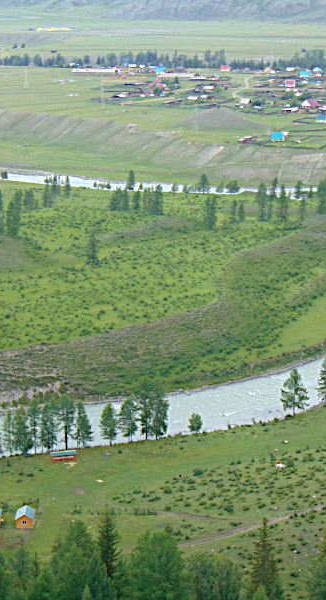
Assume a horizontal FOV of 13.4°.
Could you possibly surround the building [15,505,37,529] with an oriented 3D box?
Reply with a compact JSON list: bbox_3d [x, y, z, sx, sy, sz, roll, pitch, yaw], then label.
[{"bbox_3d":[-41.950,66.520,424.720,5.910,4.510,7.590,0,14,-1],"label":"building"}]

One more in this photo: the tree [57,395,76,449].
[{"bbox_3d":[-32.539,40.959,464.934,6.035,19.616,6.035,0,15,-1],"label":"tree"}]

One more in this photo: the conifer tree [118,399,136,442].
[{"bbox_3d":[-12.600,42.830,493.500,6.230,16.340,6.040,0,14,-1],"label":"conifer tree"}]

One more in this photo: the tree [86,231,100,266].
[{"bbox_3d":[-34.830,-24.970,682.900,7.390,17.880,7.170,-1,14,-3],"label":"tree"}]

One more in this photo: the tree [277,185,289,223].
[{"bbox_3d":[64.563,-51.344,740.207,6.406,20.382,6.406,0,15,-1],"label":"tree"}]

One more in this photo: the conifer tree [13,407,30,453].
[{"bbox_3d":[-47.227,43.632,460.542,5.314,16.813,5.314,0,15,-1],"label":"conifer tree"}]

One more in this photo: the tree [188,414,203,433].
[{"bbox_3d":[11.850,44.600,504.800,5.460,7.300,5.300,0,14,1],"label":"tree"}]

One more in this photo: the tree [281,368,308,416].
[{"bbox_3d":[47.451,33.083,498.063,10.057,17.088,10.057,0,15,-1],"label":"tree"}]

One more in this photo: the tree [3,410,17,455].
[{"bbox_3d":[-53.060,46.110,480.360,4.850,16.500,4.700,-2,14,-6],"label":"tree"}]

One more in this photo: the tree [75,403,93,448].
[{"bbox_3d":[-26.738,42.148,467.156,6.064,16.137,6.064,0,15,-1],"label":"tree"}]

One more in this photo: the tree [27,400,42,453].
[{"bbox_3d":[-44.840,43.870,481.310,4.860,20.360,4.710,-1,14,-5],"label":"tree"}]

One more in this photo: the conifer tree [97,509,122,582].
[{"bbox_3d":[-13.504,61.803,347.224,6.010,20.774,6.010,0,15,-1],"label":"conifer tree"}]

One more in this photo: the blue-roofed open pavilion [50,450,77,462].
[{"bbox_3d":[-34.210,53.710,478.000,8.860,2.930,3.660,-4,15,-14],"label":"blue-roofed open pavilion"}]

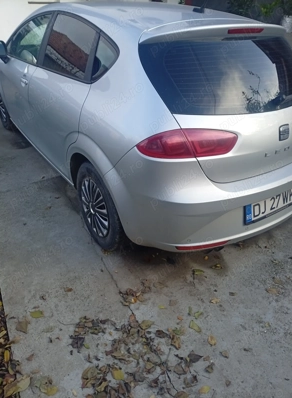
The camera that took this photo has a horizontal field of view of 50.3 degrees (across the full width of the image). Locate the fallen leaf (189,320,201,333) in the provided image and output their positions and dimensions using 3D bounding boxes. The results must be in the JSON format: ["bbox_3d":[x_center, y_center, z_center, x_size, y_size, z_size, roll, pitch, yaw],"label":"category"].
[{"bbox_3d":[0.271,0.699,1.712,0.069,0.012,0.050,19,36,23],"label":"fallen leaf"}]

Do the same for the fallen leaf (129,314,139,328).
[{"bbox_3d":[-0.067,0.662,1.691,0.047,0.014,0.084,0,31,-3],"label":"fallen leaf"}]

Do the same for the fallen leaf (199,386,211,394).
[{"bbox_3d":[0.271,0.878,1.431,0.058,0.012,0.028,-20,39,-32],"label":"fallen leaf"}]

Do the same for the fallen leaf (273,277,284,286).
[{"bbox_3d":[0.862,0.538,2.024,0.059,0.012,0.053,-19,39,-32],"label":"fallen leaf"}]

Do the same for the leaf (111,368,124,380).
[{"bbox_3d":[-0.130,0.811,1.442,0.050,0.012,0.067,-7,32,-15],"label":"leaf"}]

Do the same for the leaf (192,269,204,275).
[{"bbox_3d":[0.341,0.475,2.037,0.071,0.020,0.058,-12,33,-20],"label":"leaf"}]

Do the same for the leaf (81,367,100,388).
[{"bbox_3d":[-0.255,0.820,1.433,0.074,0.025,0.090,-4,31,-9],"label":"leaf"}]

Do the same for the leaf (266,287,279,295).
[{"bbox_3d":[0.771,0.564,1.906,0.067,0.012,0.044,0,31,-3],"label":"leaf"}]

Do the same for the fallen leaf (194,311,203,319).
[{"bbox_3d":[0.291,0.649,1.749,0.030,0.015,0.063,23,37,32],"label":"fallen leaf"}]

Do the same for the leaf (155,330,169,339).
[{"bbox_3d":[0.083,0.719,1.656,0.076,0.018,0.044,1,33,-4],"label":"leaf"}]

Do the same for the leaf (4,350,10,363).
[{"bbox_3d":[-0.676,0.768,1.518,0.024,0.012,0.068,-10,33,-19],"label":"leaf"}]

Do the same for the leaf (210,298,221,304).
[{"bbox_3d":[0.411,0.602,1.832,0.060,0.015,0.035,-13,34,-23],"label":"leaf"}]

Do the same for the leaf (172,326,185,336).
[{"bbox_3d":[0.182,0.712,1.680,0.071,0.014,0.046,-12,36,-23],"label":"leaf"}]

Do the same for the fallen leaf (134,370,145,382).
[{"bbox_3d":[-0.029,0.824,1.445,0.045,0.015,0.056,0,31,-2],"label":"fallen leaf"}]

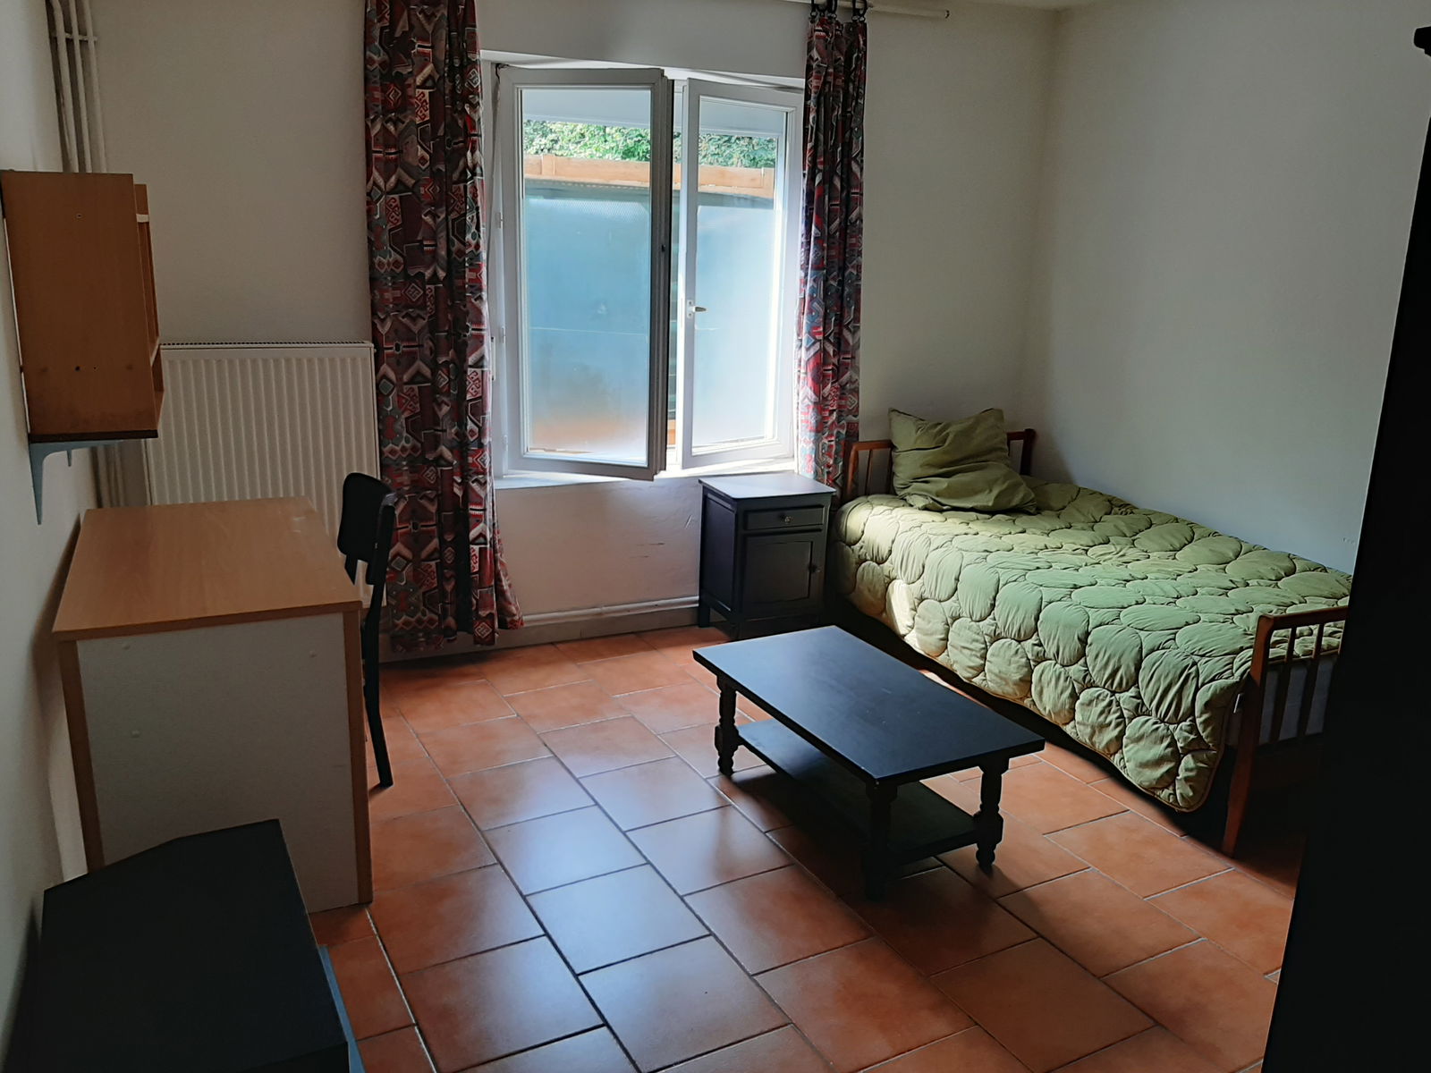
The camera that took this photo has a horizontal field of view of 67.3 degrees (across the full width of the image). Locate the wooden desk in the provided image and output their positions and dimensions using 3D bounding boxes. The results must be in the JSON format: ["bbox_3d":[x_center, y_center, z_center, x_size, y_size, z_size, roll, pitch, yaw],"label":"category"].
[{"bbox_3d":[-1.284,0.393,2.777,0.575,0.740,1.095,-5,16,-26],"label":"wooden desk"}]

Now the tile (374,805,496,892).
[{"bbox_3d":[-0.769,0.802,2.760,0.332,0.010,0.327,-7,17,-29],"label":"tile"}]

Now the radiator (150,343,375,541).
[{"bbox_3d":[-1.492,-0.169,3.590,0.712,0.922,0.102,-5,16,-25],"label":"radiator"}]

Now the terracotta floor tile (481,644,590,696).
[{"bbox_3d":[-0.687,0.510,4.003,0.335,0.010,0.335,-6,16,-28],"label":"terracotta floor tile"}]

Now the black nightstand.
[{"bbox_3d":[0.192,0.098,4.300,0.434,0.622,0.349,-5,16,-23],"label":"black nightstand"}]

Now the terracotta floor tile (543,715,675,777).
[{"bbox_3d":[-0.340,0.658,3.354,0.332,0.010,0.327,-7,17,-29],"label":"terracotta floor tile"}]

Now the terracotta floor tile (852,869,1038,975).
[{"bbox_3d":[0.526,0.911,2.571,0.335,0.010,0.335,-6,16,-28],"label":"terracotta floor tile"}]

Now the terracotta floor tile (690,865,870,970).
[{"bbox_3d":[0.144,0.904,2.556,0.335,0.010,0.335,-6,16,-28],"label":"terracotta floor tile"}]

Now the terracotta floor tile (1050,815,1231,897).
[{"bbox_3d":[1.115,0.837,2.843,0.332,0.010,0.327,-7,17,-29],"label":"terracotta floor tile"}]

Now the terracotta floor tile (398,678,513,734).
[{"bbox_3d":[-0.881,0.578,3.636,0.332,0.012,0.332,-6,16,-28],"label":"terracotta floor tile"}]

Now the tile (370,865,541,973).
[{"bbox_3d":[-0.608,0.879,2.483,0.332,0.012,0.332,-6,16,-28],"label":"tile"}]

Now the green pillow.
[{"bbox_3d":[1.028,-0.325,4.494,0.560,0.460,0.190,-1,-14,-11],"label":"green pillow"}]

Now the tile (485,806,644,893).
[{"bbox_3d":[-0.393,0.810,2.784,0.332,0.012,0.332,-6,16,-28],"label":"tile"}]

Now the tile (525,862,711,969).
[{"bbox_3d":[-0.233,0.886,2.502,0.332,0.010,0.327,-7,17,-29],"label":"tile"}]

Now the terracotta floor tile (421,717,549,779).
[{"bbox_3d":[-0.716,0.652,3.336,0.332,0.010,0.327,-7,17,-29],"label":"terracotta floor tile"}]

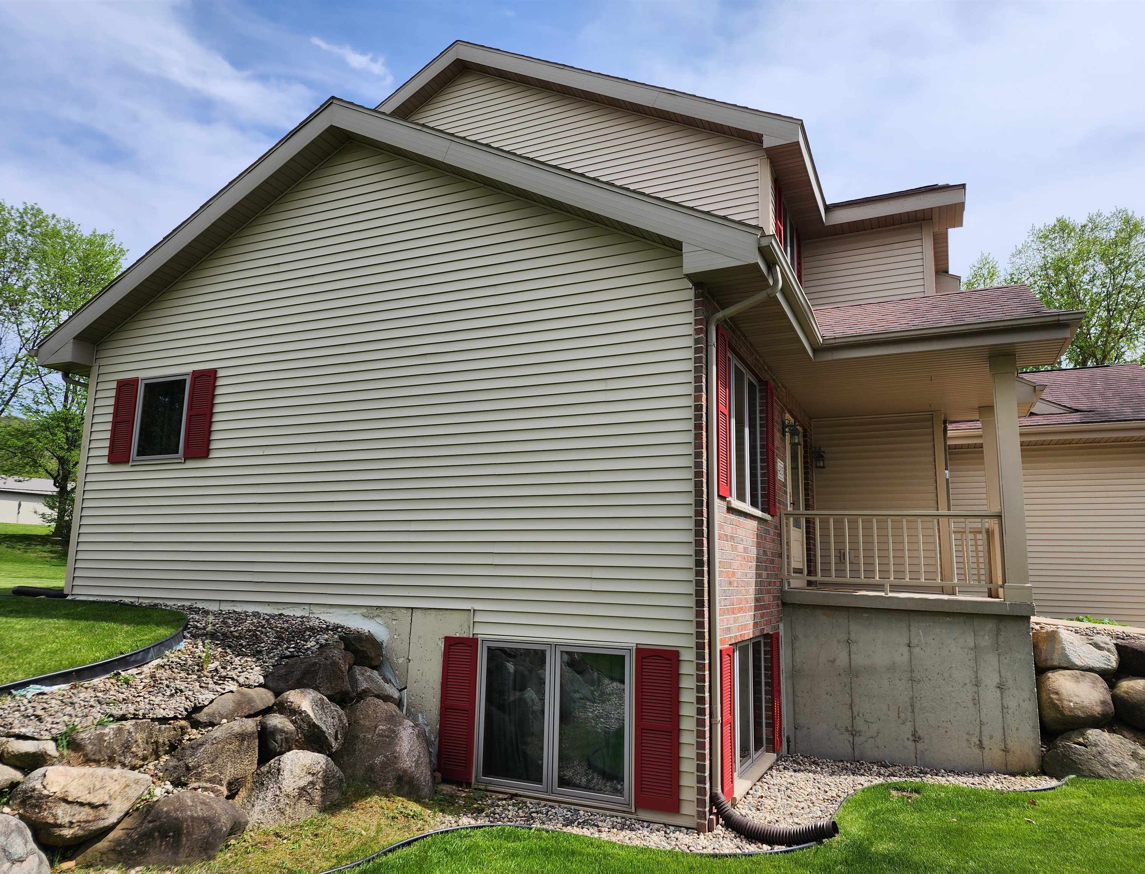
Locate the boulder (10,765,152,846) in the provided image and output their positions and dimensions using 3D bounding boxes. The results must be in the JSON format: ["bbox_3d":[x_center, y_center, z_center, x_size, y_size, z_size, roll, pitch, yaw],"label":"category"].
[{"bbox_3d":[-3.347,2.511,5.300,0.880,0.490,0.650,7,-11,-30],"label":"boulder"}]

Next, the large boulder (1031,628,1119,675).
[{"bbox_3d":[5.497,2.349,8.500,0.794,0.485,0.700,-3,-11,24],"label":"large boulder"}]

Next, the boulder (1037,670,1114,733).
[{"bbox_3d":[5.380,2.827,8.300,0.670,0.626,0.700,-3,-11,24],"label":"boulder"}]

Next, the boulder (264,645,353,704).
[{"bbox_3d":[-2.167,1.953,6.369,0.689,0.440,0.550,6,-11,-28],"label":"boulder"}]

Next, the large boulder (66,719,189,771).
[{"bbox_3d":[-2.828,1.956,4.927,0.656,0.277,0.450,4,-10,-18],"label":"large boulder"}]

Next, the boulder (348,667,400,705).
[{"bbox_3d":[-1.727,2.159,6.746,0.435,0.331,0.400,3,-10,-11],"label":"boulder"}]

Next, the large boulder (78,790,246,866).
[{"bbox_3d":[-2.427,2.322,4.621,0.884,0.353,0.520,5,-10,-21],"label":"large boulder"}]

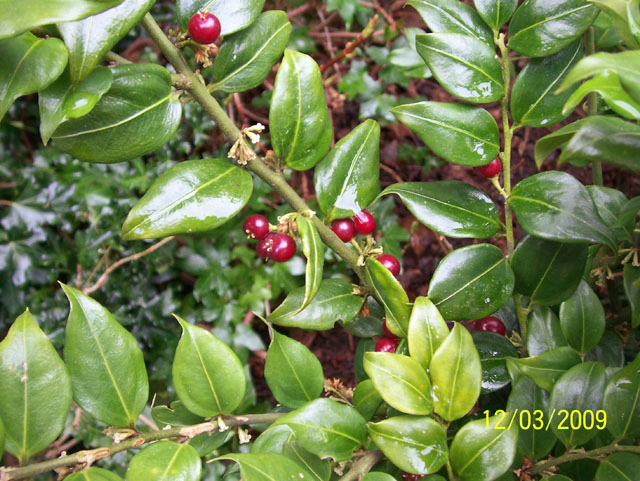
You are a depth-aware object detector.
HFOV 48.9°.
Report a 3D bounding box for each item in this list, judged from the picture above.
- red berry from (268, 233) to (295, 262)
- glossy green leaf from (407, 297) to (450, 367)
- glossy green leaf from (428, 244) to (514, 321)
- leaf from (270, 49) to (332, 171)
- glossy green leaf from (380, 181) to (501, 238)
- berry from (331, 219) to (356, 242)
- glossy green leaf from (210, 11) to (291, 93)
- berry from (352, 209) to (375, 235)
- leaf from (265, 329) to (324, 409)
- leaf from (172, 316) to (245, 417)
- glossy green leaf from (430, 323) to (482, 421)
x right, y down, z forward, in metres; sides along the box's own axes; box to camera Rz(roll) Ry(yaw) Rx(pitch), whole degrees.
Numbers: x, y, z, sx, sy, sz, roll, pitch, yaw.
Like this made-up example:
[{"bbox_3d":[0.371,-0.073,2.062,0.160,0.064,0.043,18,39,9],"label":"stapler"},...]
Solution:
[{"bbox_3d":[-0.014,0.003,0.270,0.011,0.011,0.011,0,40,0],"label":"red berry"},{"bbox_3d":[0.042,0.036,0.275,0.015,0.006,0.029,-5,73,-8],"label":"glossy green leaf"},{"bbox_3d":[0.057,0.016,0.265,0.037,0.007,0.028,-30,73,-9],"label":"glossy green leaf"},{"bbox_3d":[-0.007,-0.047,0.252,0.023,0.042,0.007,1,8,0],"label":"leaf"},{"bbox_3d":[0.051,-0.013,0.300,0.053,0.010,0.022,19,62,10],"label":"glossy green leaf"},{"bbox_3d":[0.009,-0.004,0.267,0.009,0.009,0.009,0,41,0],"label":"berry"},{"bbox_3d":[-0.024,-0.065,0.246,0.039,0.008,0.021,-43,78,-10],"label":"glossy green leaf"},{"bbox_3d":[0.017,-0.007,0.270,0.009,0.009,0.009,0,41,0],"label":"berry"},{"bbox_3d":[-0.012,0.050,0.275,0.021,0.037,0.006,-33,16,-10],"label":"leaf"},{"bbox_3d":[-0.036,0.038,0.215,0.021,0.006,0.035,-25,67,-15],"label":"leaf"},{"bbox_3d":[0.040,0.039,0.210,0.016,0.006,0.030,8,72,-4],"label":"glossy green leaf"}]

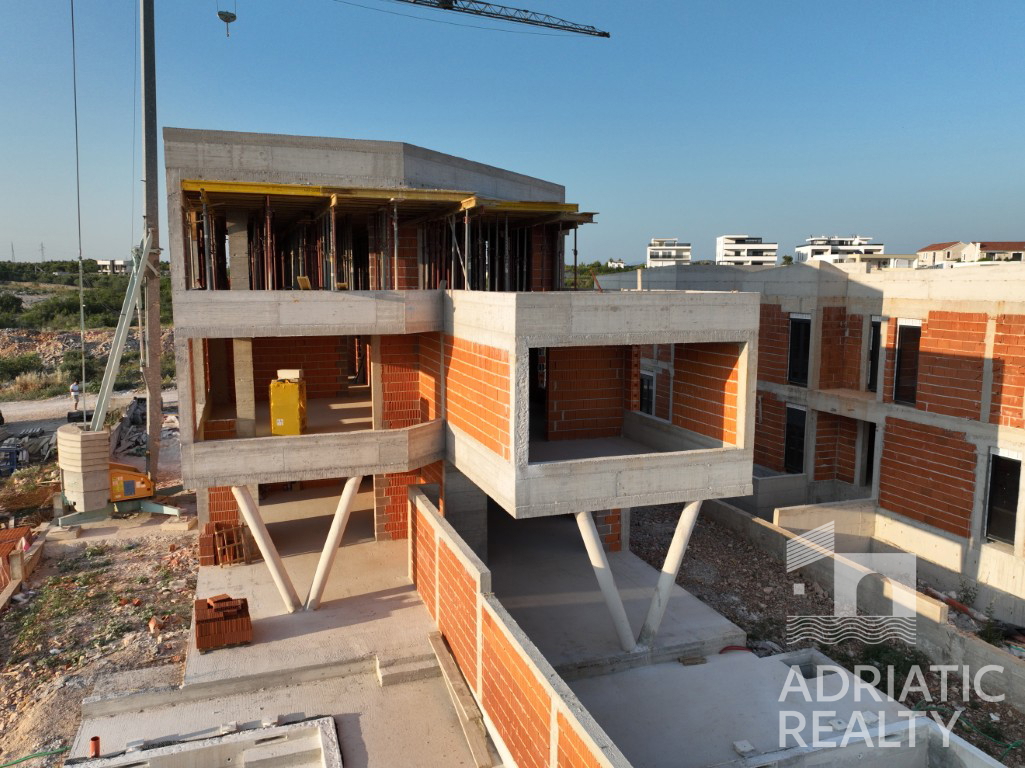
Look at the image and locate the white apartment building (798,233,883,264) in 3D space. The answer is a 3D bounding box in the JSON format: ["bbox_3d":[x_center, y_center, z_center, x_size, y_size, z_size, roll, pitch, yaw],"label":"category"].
[{"bbox_3d":[101.500,-41.375,221.000,22.000,9.000,12.500,0,7,0],"label":"white apartment building"}]

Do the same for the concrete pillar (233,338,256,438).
[{"bbox_3d":[-6.651,-0.079,17.648,0.430,2.730,0.350,-2,8,-19],"label":"concrete pillar"}]

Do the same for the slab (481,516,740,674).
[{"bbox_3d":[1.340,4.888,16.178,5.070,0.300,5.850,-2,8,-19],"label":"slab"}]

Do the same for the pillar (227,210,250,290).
[{"bbox_3d":[-6.626,-2.913,17.268,0.420,2.700,0.350,-2,8,-19],"label":"pillar"}]

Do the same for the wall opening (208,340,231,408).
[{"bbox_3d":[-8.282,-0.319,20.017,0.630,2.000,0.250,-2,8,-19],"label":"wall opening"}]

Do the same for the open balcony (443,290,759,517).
[{"bbox_3d":[1.606,0.030,15.075,4.920,3.920,4.700,-2,8,-19],"label":"open balcony"}]

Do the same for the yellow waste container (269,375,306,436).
[{"bbox_3d":[-5.217,0.765,16.596,0.660,1.600,0.750,-1,7,-12],"label":"yellow waste container"}]

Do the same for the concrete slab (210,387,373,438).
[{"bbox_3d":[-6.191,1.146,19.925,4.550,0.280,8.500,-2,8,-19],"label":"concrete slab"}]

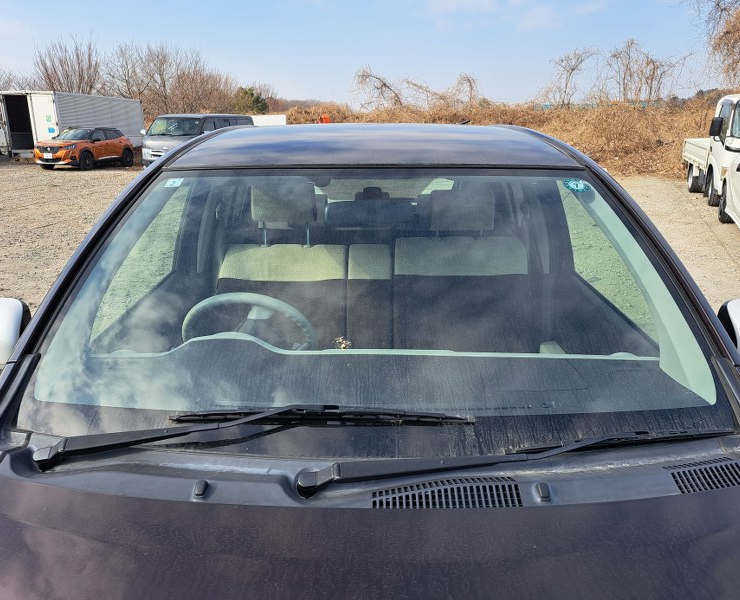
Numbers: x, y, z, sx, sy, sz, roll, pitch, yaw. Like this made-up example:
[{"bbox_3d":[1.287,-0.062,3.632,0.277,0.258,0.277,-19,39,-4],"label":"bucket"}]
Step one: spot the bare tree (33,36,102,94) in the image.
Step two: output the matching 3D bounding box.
[{"bbox_3d":[-17.633,-12.080,32.890,4.150,6.460,3.940,0,17,0],"label":"bare tree"}]

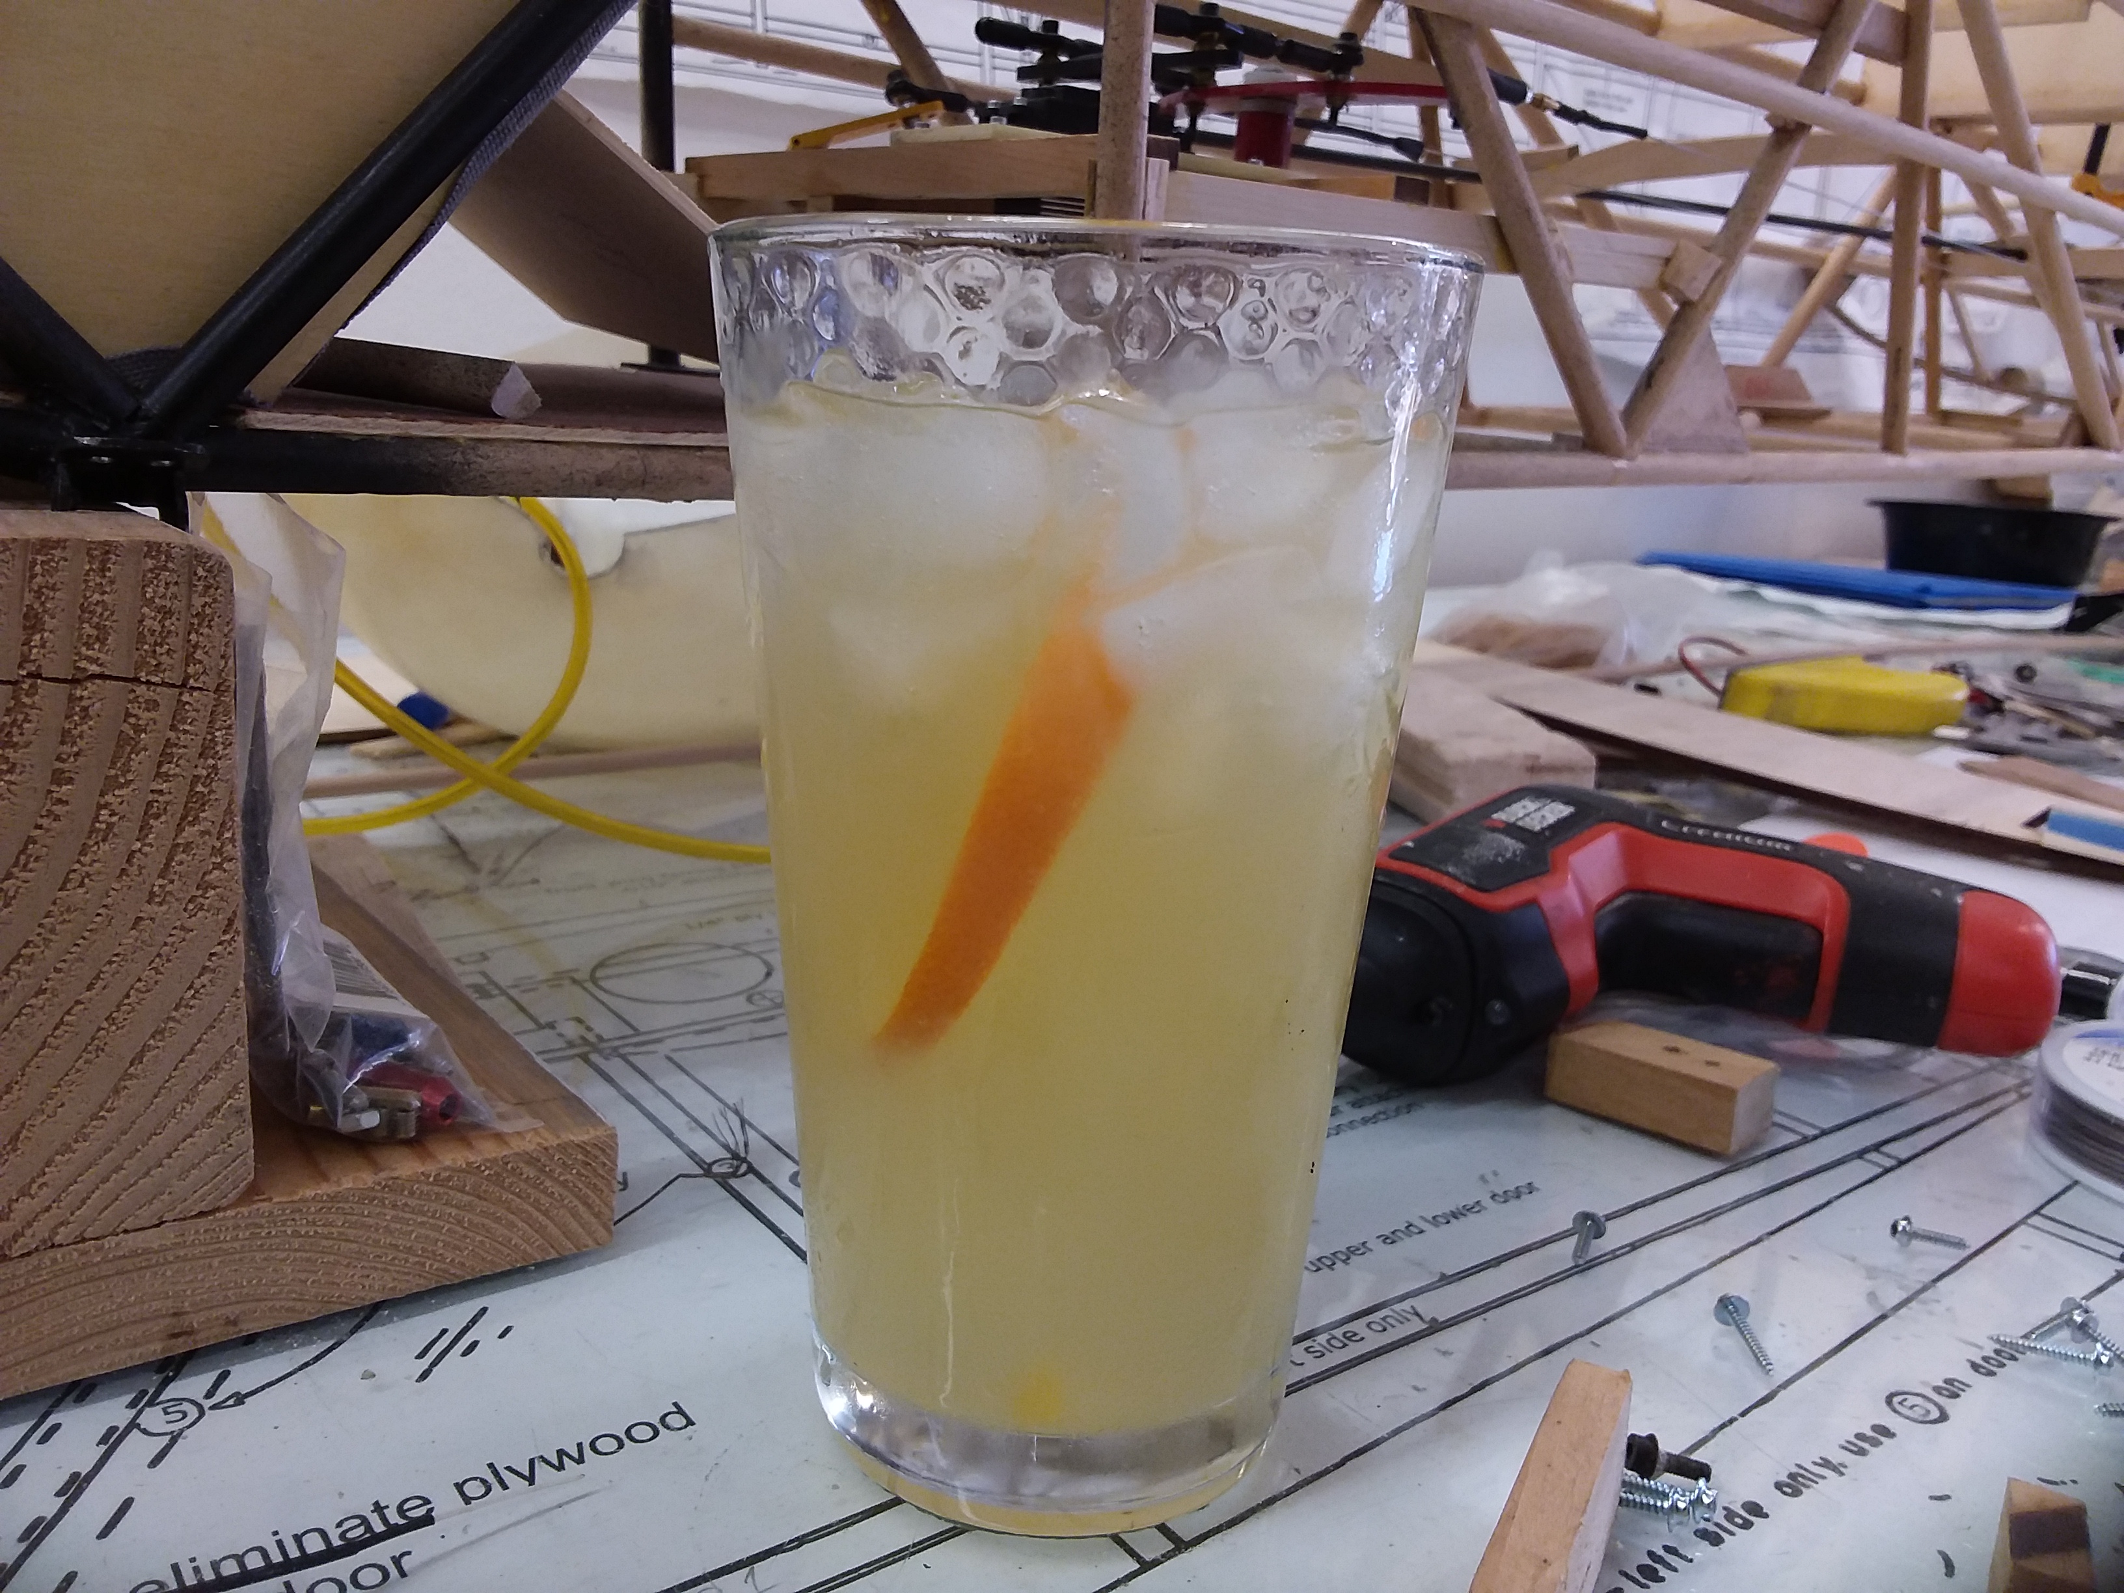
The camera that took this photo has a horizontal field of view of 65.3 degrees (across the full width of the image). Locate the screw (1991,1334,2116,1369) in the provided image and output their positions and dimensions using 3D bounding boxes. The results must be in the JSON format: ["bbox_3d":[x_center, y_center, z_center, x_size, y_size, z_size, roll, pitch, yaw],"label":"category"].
[{"bbox_3d":[0.148,0.083,0.248,0.016,0.005,0.005,3,11,32],"label":"screw"}]

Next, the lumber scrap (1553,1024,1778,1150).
[{"bbox_3d":[0.121,0.058,0.335,0.019,0.013,0.039,-10,17,-44],"label":"lumber scrap"}]

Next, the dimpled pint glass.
[{"bbox_3d":[0.001,0.011,0.212,0.089,0.150,0.089,2,13,0],"label":"dimpled pint glass"}]

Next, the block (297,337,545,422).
[{"bbox_3d":[-0.133,-0.085,0.331,0.058,0.011,0.013,12,15,19],"label":"block"}]

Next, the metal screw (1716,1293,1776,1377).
[{"bbox_3d":[0.103,0.081,0.248,0.005,0.005,0.016,2,19,-2],"label":"metal screw"}]

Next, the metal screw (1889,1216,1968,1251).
[{"bbox_3d":[0.148,0.075,0.282,0.012,0.005,0.005,13,13,4],"label":"metal screw"}]

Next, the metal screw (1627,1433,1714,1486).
[{"bbox_3d":[0.079,0.087,0.217,0.012,0.006,0.006,17,12,-5],"label":"metal screw"}]

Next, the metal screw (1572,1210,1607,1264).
[{"bbox_3d":[0.088,0.074,0.277,0.006,0.006,0.011,8,25,25],"label":"metal screw"}]

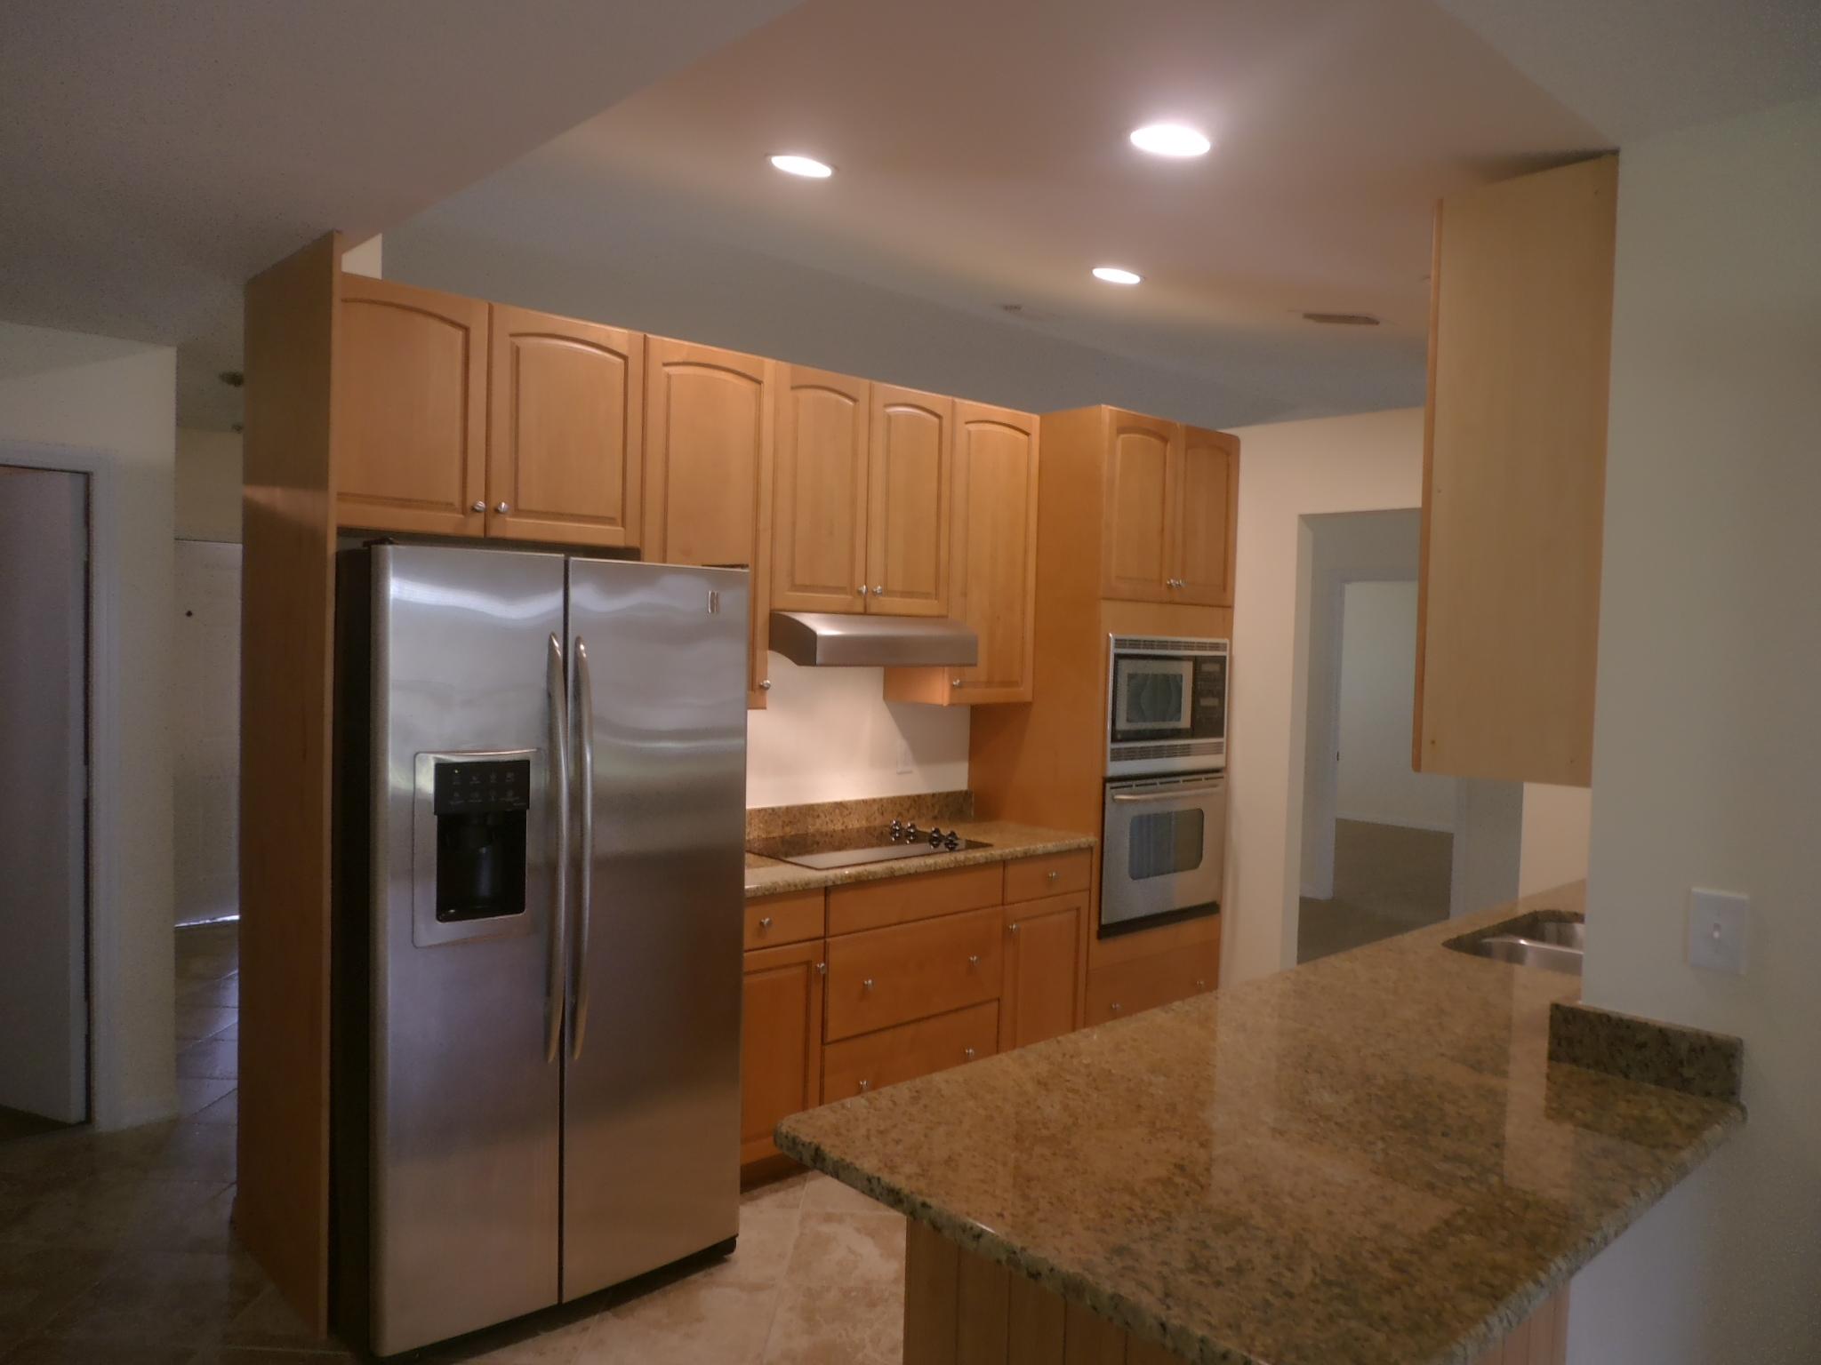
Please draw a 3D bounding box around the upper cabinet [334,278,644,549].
[{"bbox_3d":[-1.208,-0.687,3.405,0.915,0.605,0.330,-1,3,-43],"label":"upper cabinet"}]

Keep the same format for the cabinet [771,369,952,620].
[{"bbox_3d":[-0.252,-0.616,4.289,0.770,0.765,0.330,-1,3,-43],"label":"cabinet"}]

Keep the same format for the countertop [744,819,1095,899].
[{"bbox_3d":[-0.169,0.573,4.216,1.677,0.042,0.641,-1,3,-43],"label":"countertop"}]

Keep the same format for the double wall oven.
[{"bbox_3d":[0.783,0.369,5.027,0.756,1.105,0.623,-1,3,-43],"label":"double wall oven"}]

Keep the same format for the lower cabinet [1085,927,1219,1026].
[{"bbox_3d":[0.751,1.169,5.080,0.838,0.340,0.603,-1,3,-43],"label":"lower cabinet"}]

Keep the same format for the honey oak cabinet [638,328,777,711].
[{"bbox_3d":[-0.708,-0.458,3.878,0.459,1.073,0.330,-1,3,-43],"label":"honey oak cabinet"}]

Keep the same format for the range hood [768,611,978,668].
[{"bbox_3d":[-0.205,-0.146,4.248,0.745,0.169,0.490,-1,3,-43],"label":"range hood"}]

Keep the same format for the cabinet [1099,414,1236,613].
[{"bbox_3d":[0.787,-0.656,5.037,0.857,0.690,0.633,-1,3,-43],"label":"cabinet"}]

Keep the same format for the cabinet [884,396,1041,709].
[{"bbox_3d":[0.196,-0.466,4.709,0.455,1.073,0.330,-1,3,-43],"label":"cabinet"}]

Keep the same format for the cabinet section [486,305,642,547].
[{"bbox_3d":[-1.035,-0.686,3.539,0.459,0.600,0.318,-1,3,-43],"label":"cabinet section"}]

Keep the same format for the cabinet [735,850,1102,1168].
[{"bbox_3d":[-0.183,1.024,4.237,1.677,0.866,0.625,-1,3,-43],"label":"cabinet"}]

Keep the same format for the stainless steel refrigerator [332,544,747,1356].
[{"bbox_3d":[-1.026,0.586,3.190,0.912,1.775,0.890,-1,3,-43],"label":"stainless steel refrigerator"}]

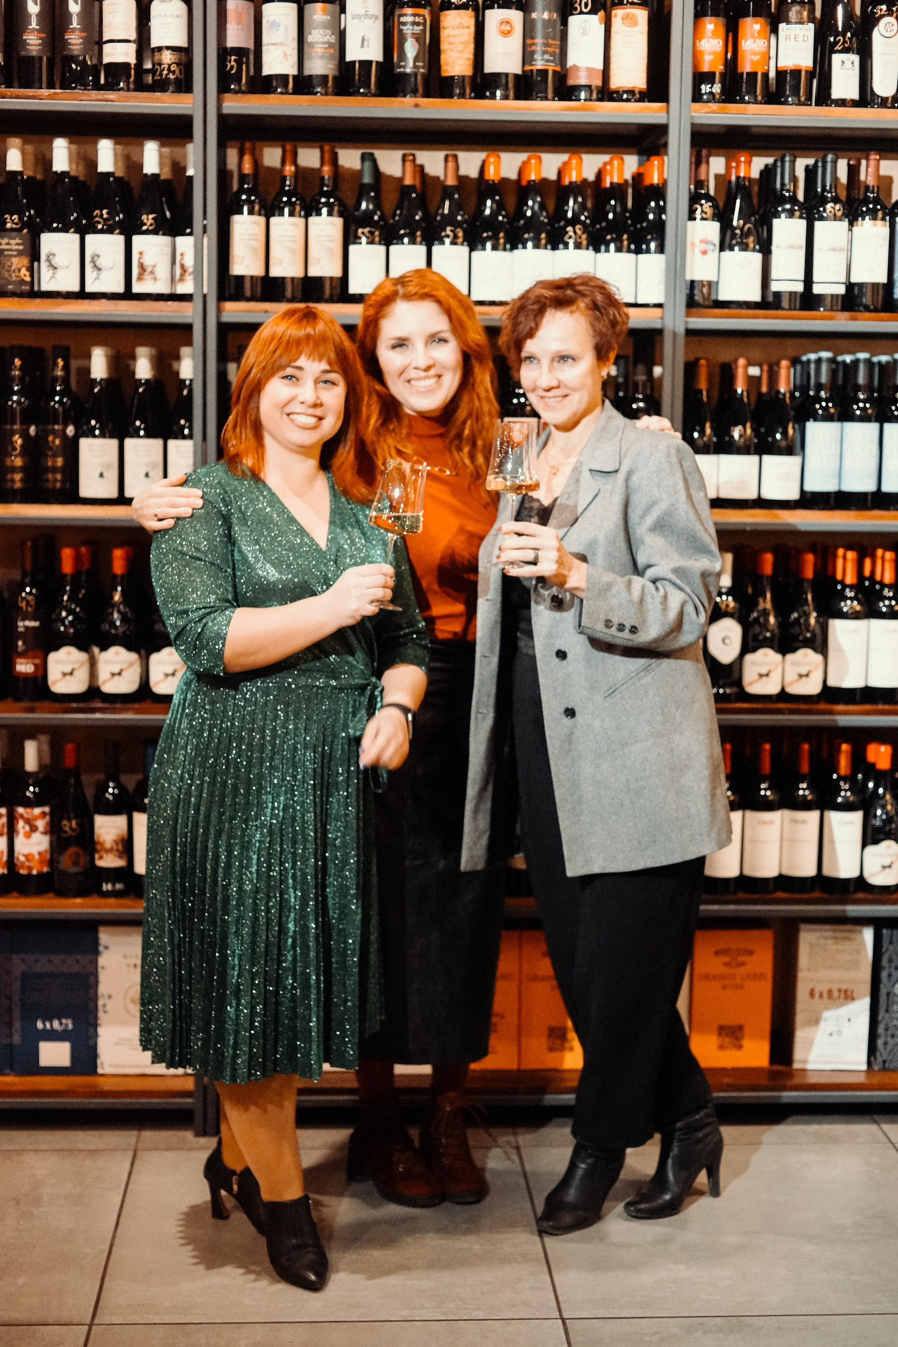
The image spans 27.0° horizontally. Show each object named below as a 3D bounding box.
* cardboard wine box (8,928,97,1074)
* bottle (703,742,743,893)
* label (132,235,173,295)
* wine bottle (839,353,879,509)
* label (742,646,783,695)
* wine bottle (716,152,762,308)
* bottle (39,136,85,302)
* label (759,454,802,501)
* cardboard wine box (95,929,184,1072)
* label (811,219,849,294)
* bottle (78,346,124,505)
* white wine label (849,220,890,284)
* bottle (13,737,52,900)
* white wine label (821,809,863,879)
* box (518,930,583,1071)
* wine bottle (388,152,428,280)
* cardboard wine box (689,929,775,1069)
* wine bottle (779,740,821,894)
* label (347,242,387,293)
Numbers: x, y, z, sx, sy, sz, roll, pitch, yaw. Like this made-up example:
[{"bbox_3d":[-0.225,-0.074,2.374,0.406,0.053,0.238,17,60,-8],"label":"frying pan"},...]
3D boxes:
[{"bbox_3d":[-0.801,0.643,3.889,0.173,0.304,0.245,0,8,-3],"label":"cardboard wine box"},{"bbox_3d":[0.569,0.296,3.894,0.079,0.310,0.079,0,7,-3],"label":"bottle"},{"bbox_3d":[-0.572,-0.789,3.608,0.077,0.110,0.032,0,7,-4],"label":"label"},{"bbox_3d":[0.848,-0.495,3.844,0.079,0.320,0.079,1,7,2],"label":"wine bottle"},{"bbox_3d":[0.653,-0.004,3.869,0.084,0.100,0.032,1,7,1],"label":"label"},{"bbox_3d":[0.576,-0.869,3.685,0.087,0.302,0.087,0,7,-4],"label":"wine bottle"},{"bbox_3d":[-0.770,-0.895,3.705,0.082,0.320,0.082,0,7,-6],"label":"bottle"},{"bbox_3d":[0.670,-0.396,3.789,0.084,0.088,0.030,0,7,-3],"label":"label"},{"bbox_3d":[-0.638,0.656,3.955,0.180,0.311,0.250,0,7,-4],"label":"cardboard wine box"},{"bbox_3d":[0.742,-0.811,3.647,0.068,0.139,0.020,0,8,-3],"label":"label"},{"bbox_3d":[-0.681,-0.483,3.651,0.082,0.305,0.082,0,7,-4],"label":"bottle"},{"bbox_3d":[0.831,-0.826,3.693,0.078,0.111,0.032,1,7,-2],"label":"white wine label"},{"bbox_3d":[-0.856,0.292,3.841,0.076,0.317,0.076,0,7,-6],"label":"bottle"},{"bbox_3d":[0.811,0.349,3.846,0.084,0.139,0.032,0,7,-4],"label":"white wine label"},{"bbox_3d":[0.223,0.654,3.952,0.166,0.291,0.245,0,8,-3],"label":"box"},{"bbox_3d":[-0.079,-0.867,3.653,0.078,0.291,0.078,0,7,-4],"label":"wine bottle"},{"bbox_3d":[0.598,0.682,4.119,0.174,0.301,0.245,0,7,-3],"label":"cardboard wine box"},{"bbox_3d":[0.724,0.293,3.833,0.078,0.303,0.078,0,7,-4],"label":"wine bottle"},{"bbox_3d":[-0.157,-0.783,3.621,0.074,0.096,0.025,1,7,-3],"label":"label"}]

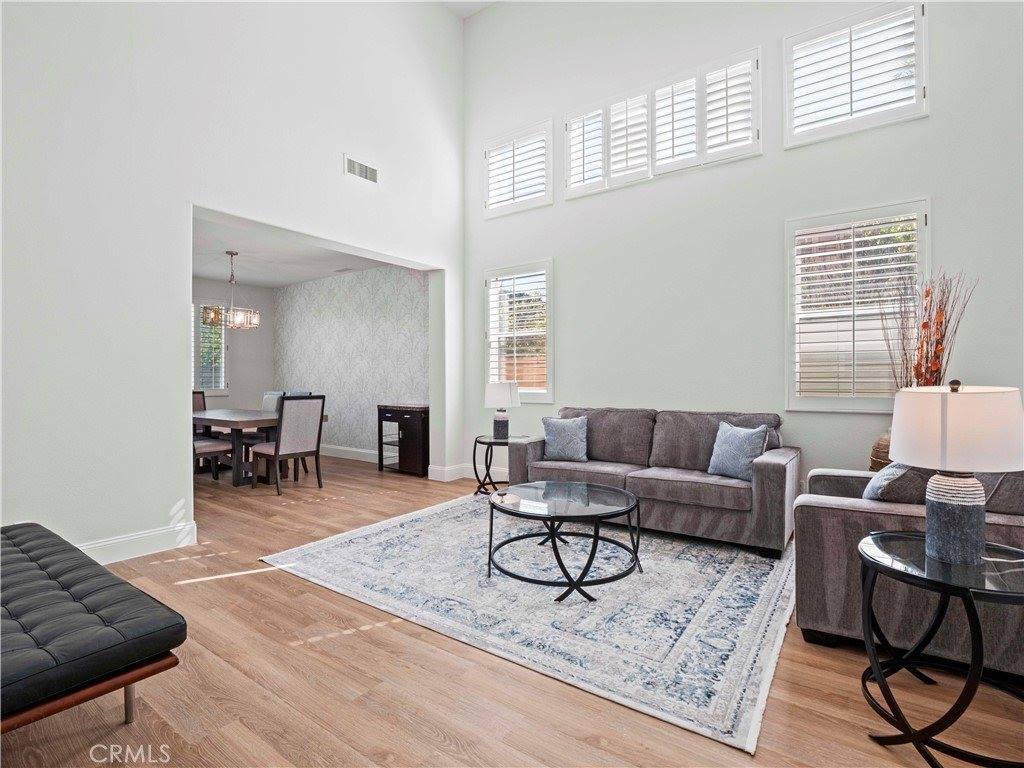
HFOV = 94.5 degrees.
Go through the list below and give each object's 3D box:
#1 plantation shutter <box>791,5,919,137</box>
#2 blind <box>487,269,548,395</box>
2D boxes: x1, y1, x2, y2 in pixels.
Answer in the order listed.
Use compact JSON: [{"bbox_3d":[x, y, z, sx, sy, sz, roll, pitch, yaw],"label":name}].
[{"bbox_3d":[2.617,-2.387,3.655,0.807,0.744,0.080,0,1,34],"label":"plantation shutter"},{"bbox_3d":[0.054,-0.573,5.344,0.834,1.332,0.060,0,1,35],"label":"blind"}]

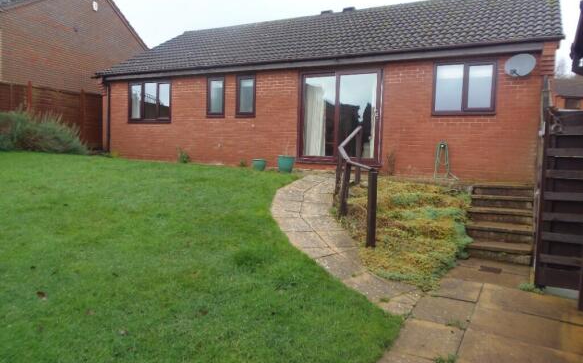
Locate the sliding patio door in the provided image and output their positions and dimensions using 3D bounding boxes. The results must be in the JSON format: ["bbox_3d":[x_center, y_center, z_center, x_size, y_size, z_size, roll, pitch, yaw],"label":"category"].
[{"bbox_3d":[1.046,-1.399,8.906,1.945,2.060,0.120,4,4,25],"label":"sliding patio door"}]

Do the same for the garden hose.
[{"bbox_3d":[3.042,-0.403,7.908,0.477,0.815,0.130,4,4,25],"label":"garden hose"}]

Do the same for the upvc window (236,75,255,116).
[{"bbox_3d":[-1.100,-2.070,9.901,0.562,1.030,0.100,4,4,25],"label":"upvc window"}]

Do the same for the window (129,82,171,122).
[{"bbox_3d":[-3.925,-2.196,11.247,1.583,1.149,0.100,4,4,25],"label":"window"}]

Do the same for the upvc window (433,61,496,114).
[{"bbox_3d":[3.331,-1.797,7.795,1.131,1.035,0.100,4,4,25],"label":"upvc window"}]

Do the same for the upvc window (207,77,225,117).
[{"bbox_3d":[-1.899,-2.131,10.281,0.539,1.033,0.100,4,4,25],"label":"upvc window"}]

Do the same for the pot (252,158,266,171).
[{"bbox_3d":[-0.735,-0.379,9.338,0.328,0.282,0.328,2,4,0],"label":"pot"}]

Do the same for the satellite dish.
[{"bbox_3d":[4.030,-2.046,7.128,0.500,0.430,0.350,5,5,43],"label":"satellite dish"}]

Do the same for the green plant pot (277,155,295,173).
[{"bbox_3d":[-0.121,-0.384,9.022,0.391,0.388,0.391,2,4,0],"label":"green plant pot"}]

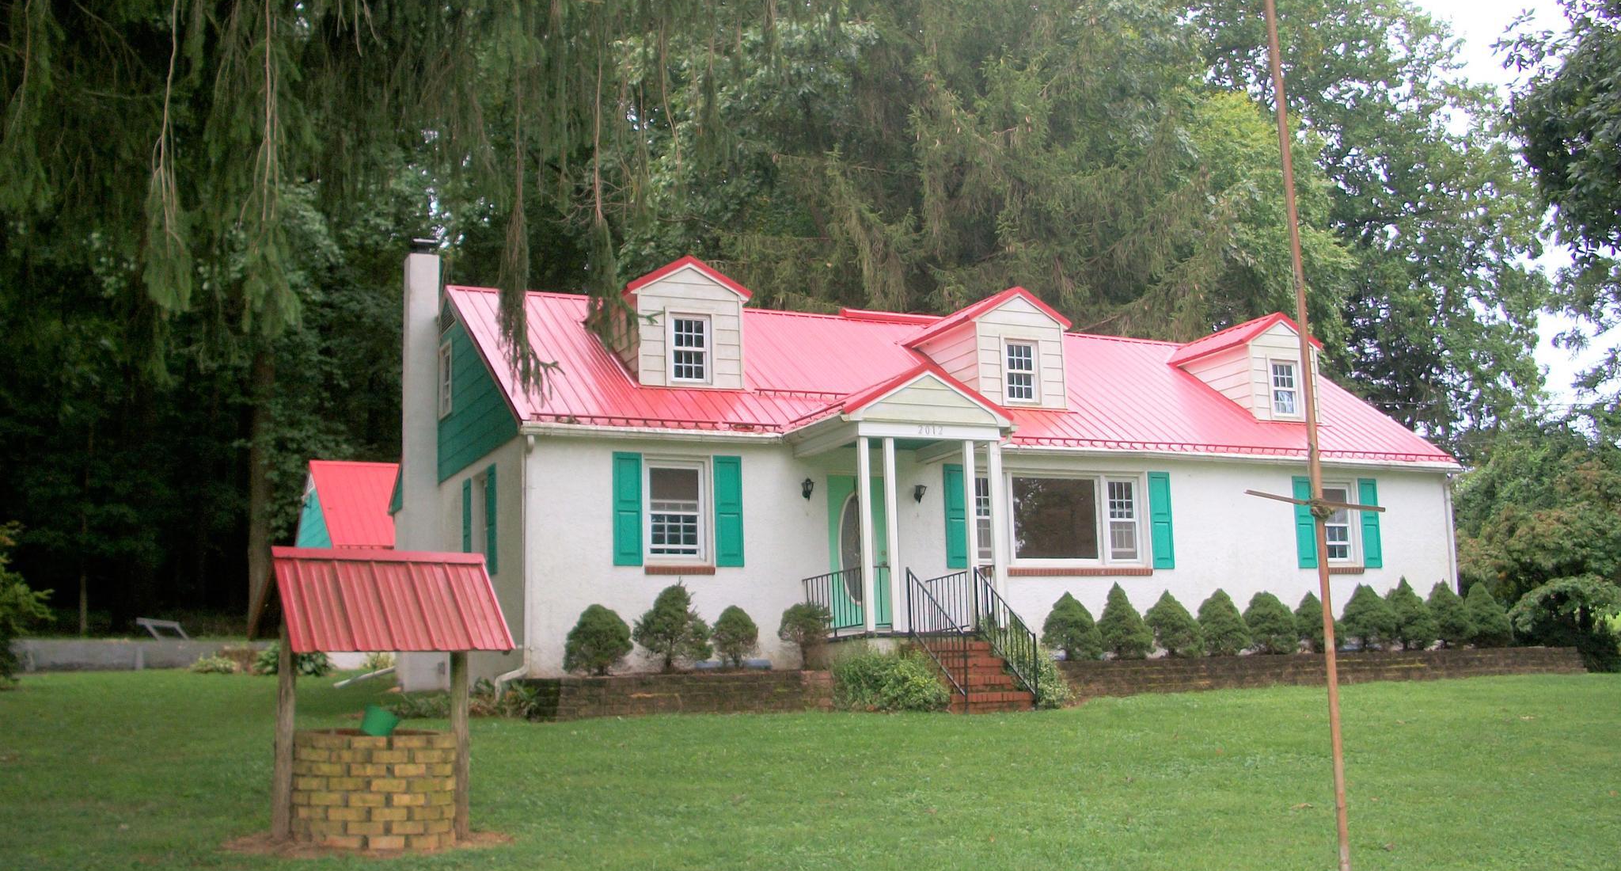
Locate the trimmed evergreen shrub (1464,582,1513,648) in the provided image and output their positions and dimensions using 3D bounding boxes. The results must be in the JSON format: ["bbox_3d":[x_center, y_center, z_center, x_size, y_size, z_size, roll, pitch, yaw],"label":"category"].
[{"bbox_3d":[10.557,2.799,25.590,0.709,1.024,0.709,3,-11,-26],"label":"trimmed evergreen shrub"}]

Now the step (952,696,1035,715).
[{"bbox_3d":[2.057,3.121,19.101,1.152,0.197,0.345,3,-11,-26],"label":"step"}]

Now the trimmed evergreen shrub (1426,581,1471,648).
[{"bbox_3d":[9.827,2.771,25.237,0.709,1.054,0.709,3,-11,-26],"label":"trimmed evergreen shrub"}]

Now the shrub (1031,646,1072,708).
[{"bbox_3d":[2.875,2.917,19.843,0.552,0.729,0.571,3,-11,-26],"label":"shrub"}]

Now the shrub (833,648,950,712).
[{"bbox_3d":[0.930,2.835,18.958,1.251,0.739,0.965,3,-11,-26],"label":"shrub"}]

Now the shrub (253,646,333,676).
[{"bbox_3d":[-9.818,4.268,31.106,1.379,0.611,1.133,3,-11,-26],"label":"shrub"}]

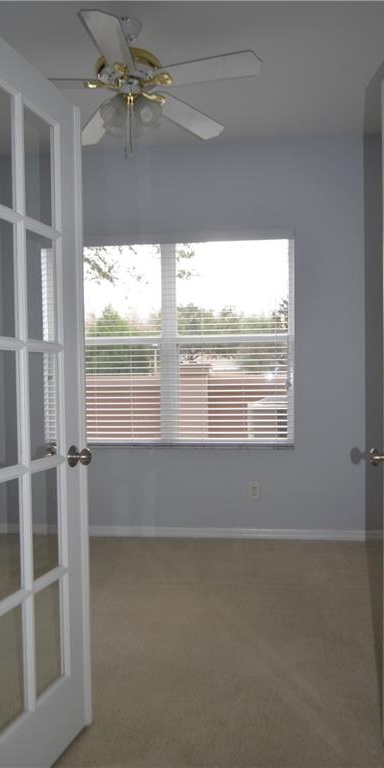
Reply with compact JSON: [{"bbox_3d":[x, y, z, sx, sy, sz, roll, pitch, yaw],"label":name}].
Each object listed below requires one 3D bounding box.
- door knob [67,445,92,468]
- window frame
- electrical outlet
[{"bbox_3d":[-0.348,0.230,1.812,0.062,0.066,0.066,0,2,18],"label":"door knob"},{"bbox_3d":[-0.169,-0.306,4.018,1.750,1.475,0.110,-1,1,4],"label":"window frame"},{"bbox_3d":[0.430,0.741,3.954,0.073,0.117,0.013,-1,1,4],"label":"electrical outlet"}]

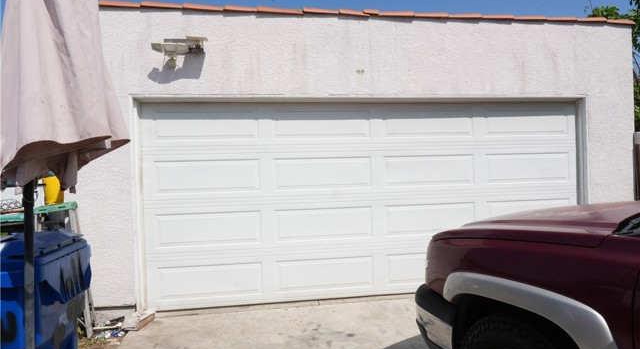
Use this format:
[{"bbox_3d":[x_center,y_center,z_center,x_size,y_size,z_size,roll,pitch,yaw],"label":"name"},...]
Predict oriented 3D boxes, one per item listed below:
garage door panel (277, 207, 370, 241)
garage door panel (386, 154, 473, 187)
[{"bbox_3d":[0.051,0.521,4.511,1.038,0.333,0.050,-2,1,-9],"label":"garage door panel"},{"bbox_3d":[1.206,-0.045,4.685,1.038,0.333,0.050,-2,1,-9],"label":"garage door panel"}]

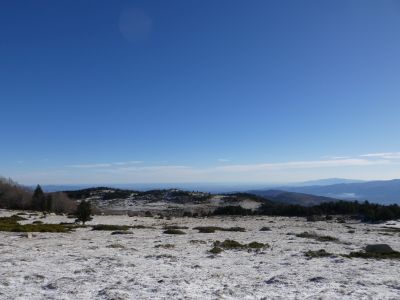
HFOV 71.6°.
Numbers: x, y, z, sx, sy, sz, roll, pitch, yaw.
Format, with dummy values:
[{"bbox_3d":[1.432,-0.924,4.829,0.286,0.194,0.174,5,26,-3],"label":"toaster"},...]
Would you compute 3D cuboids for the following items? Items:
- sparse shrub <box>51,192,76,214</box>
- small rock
[{"bbox_3d":[-22.151,8.714,45.000,3.900,3.500,3.600,3,-7,-26],"label":"sparse shrub"},{"bbox_3d":[6.603,3.667,10.200,0.920,0.400,0.720,-4,-8,32],"label":"small rock"}]

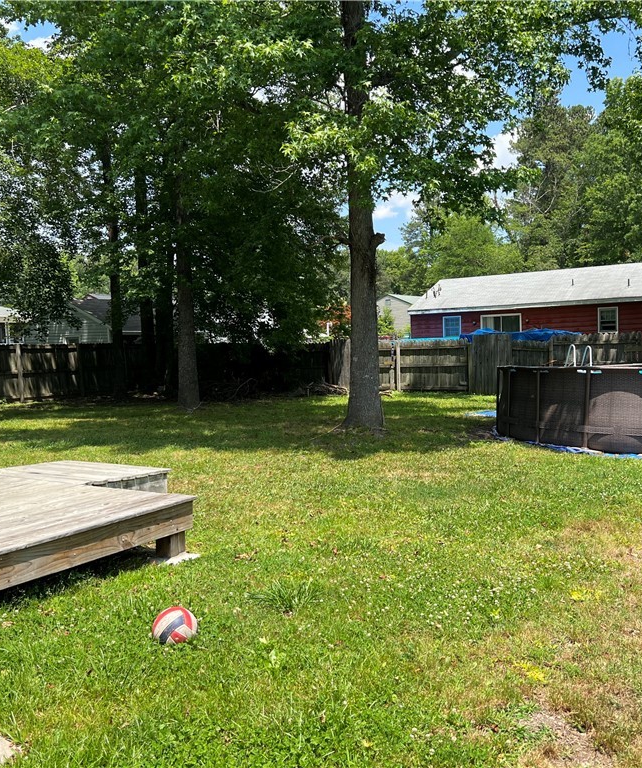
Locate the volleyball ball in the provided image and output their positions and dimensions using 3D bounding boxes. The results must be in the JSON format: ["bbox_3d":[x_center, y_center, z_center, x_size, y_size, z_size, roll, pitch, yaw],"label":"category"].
[{"bbox_3d":[-0.677,1.145,3.580,0.210,0.210,0.210,-1,2,0],"label":"volleyball ball"}]

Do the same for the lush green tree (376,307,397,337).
[{"bbox_3d":[3.443,-2.143,40.056,1.350,3.777,1.350,-1,2,0],"label":"lush green tree"}]

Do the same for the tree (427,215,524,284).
[{"bbox_3d":[10.752,-6.235,53.161,6.600,10.897,6.600,-1,2,0],"label":"tree"}]

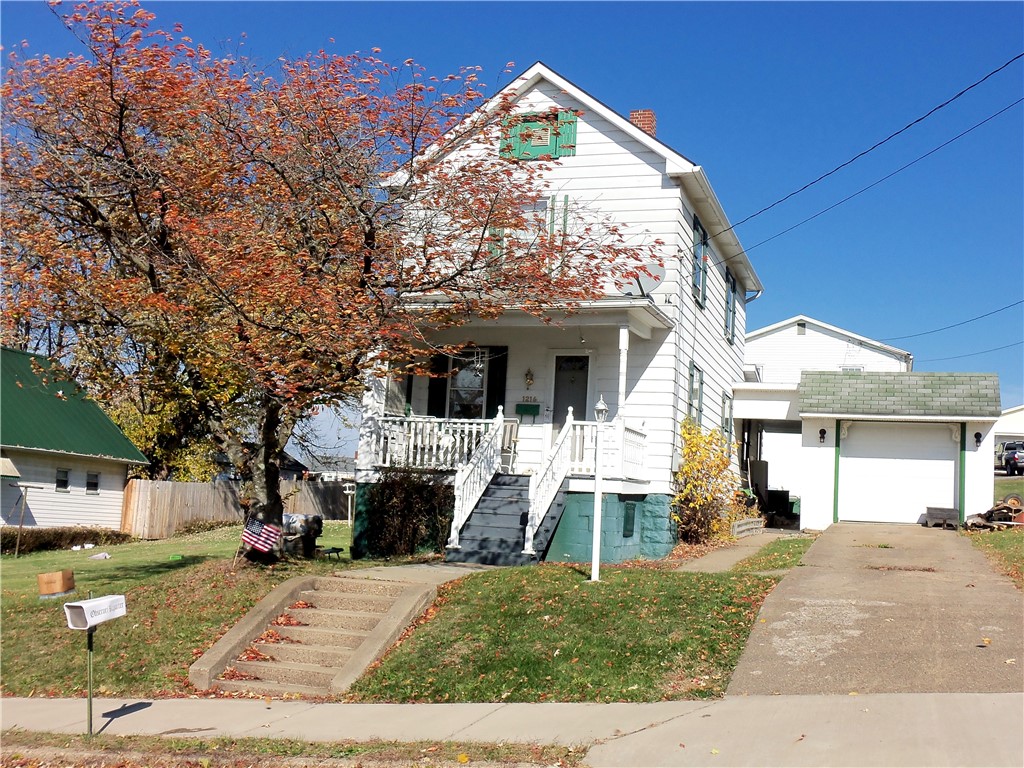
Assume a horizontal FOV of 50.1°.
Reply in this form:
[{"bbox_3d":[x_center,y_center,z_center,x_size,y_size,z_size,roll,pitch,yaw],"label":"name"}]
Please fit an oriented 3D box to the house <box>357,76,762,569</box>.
[{"bbox_3d":[1.321,-0.960,21.535,5.680,8.650,12.700,1,-7,19],"label":"house"}]

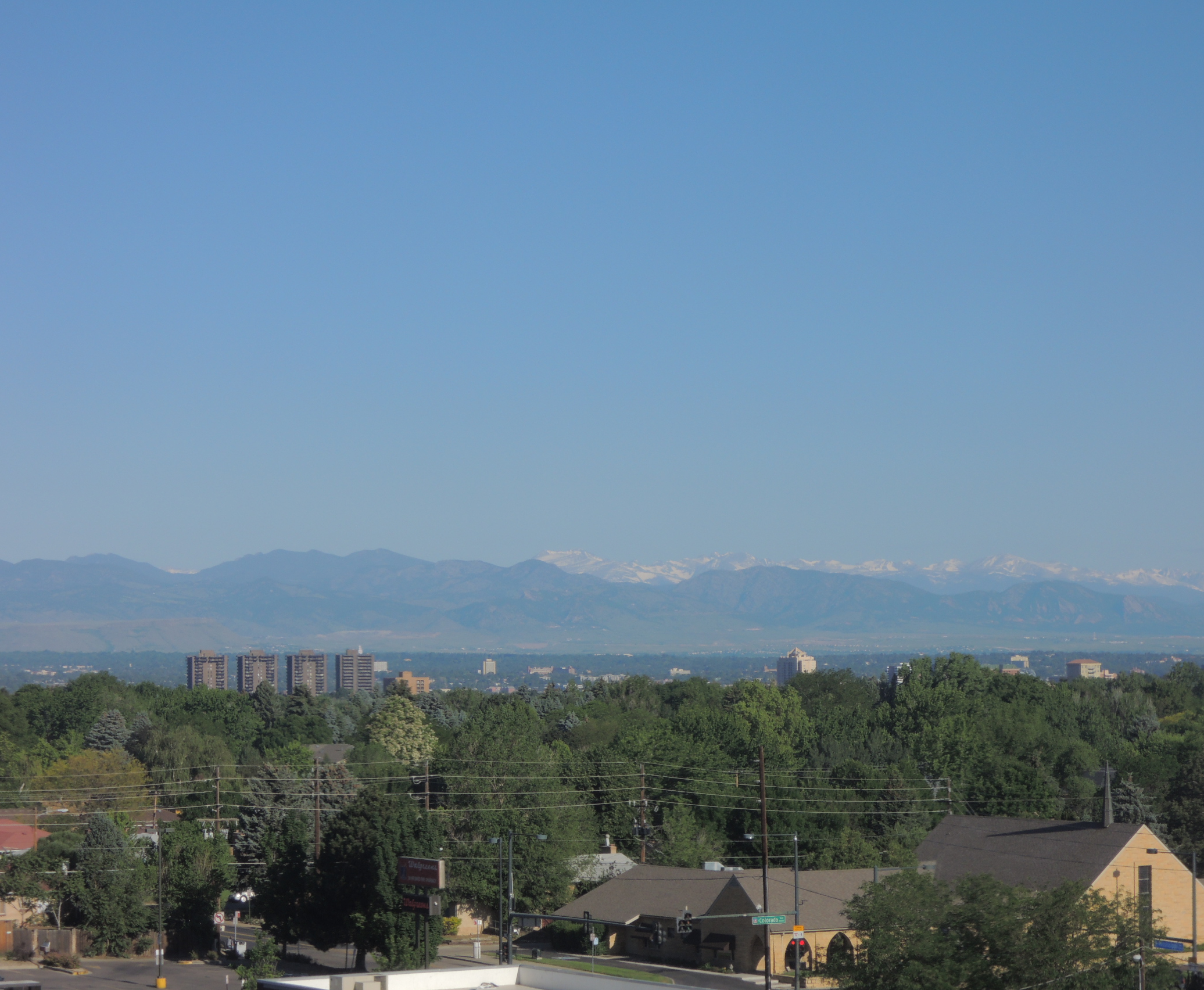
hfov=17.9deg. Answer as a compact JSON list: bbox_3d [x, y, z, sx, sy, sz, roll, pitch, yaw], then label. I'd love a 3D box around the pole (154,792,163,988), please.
[{"bbox_3d":[-27.055,24.281,232.908,0.500,11.600,0.500,0,-3,0],"label":"pole"}]

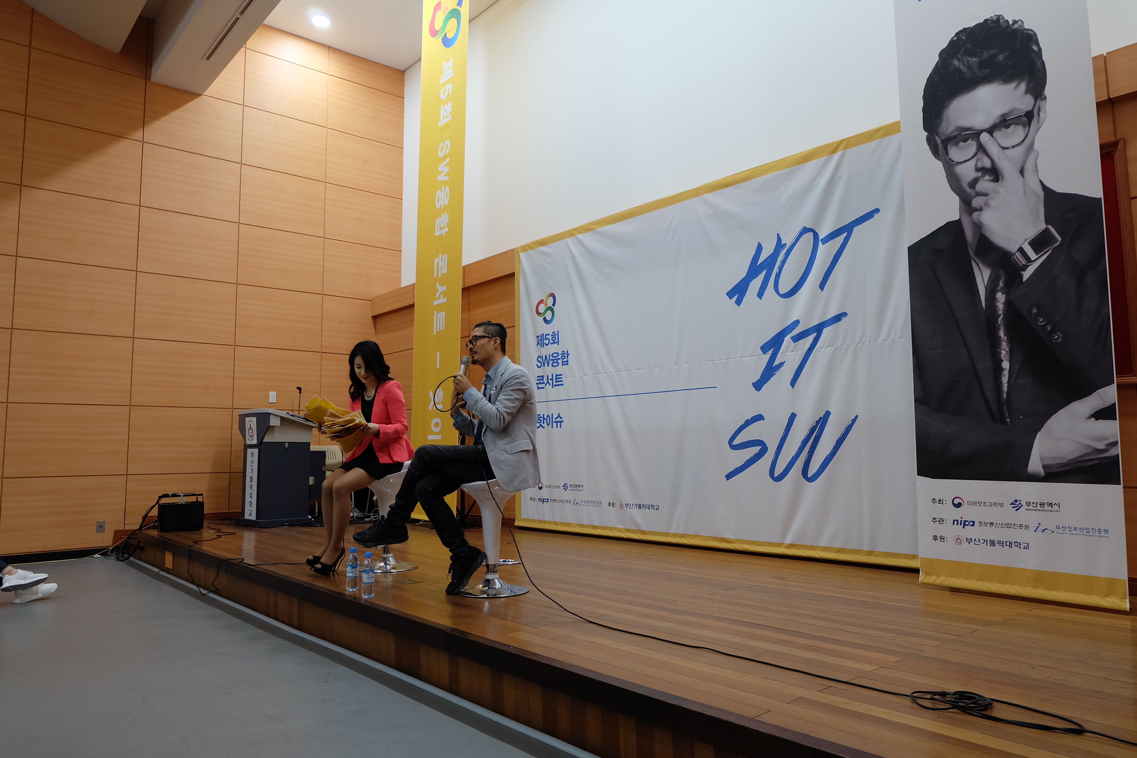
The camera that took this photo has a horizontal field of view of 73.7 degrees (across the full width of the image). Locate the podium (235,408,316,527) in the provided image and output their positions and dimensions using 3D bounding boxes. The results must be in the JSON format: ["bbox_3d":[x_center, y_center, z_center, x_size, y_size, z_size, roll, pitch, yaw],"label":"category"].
[{"bbox_3d":[-3.040,0.905,7.802,0.570,1.140,0.860,4,-7,-38],"label":"podium"}]

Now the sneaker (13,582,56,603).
[{"bbox_3d":[-3.658,1.440,5.183,0.100,0.100,0.265,-5,5,41],"label":"sneaker"}]

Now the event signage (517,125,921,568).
[{"bbox_3d":[0.822,-0.097,5.876,0.040,2.710,4.004,4,-7,-42],"label":"event signage"}]

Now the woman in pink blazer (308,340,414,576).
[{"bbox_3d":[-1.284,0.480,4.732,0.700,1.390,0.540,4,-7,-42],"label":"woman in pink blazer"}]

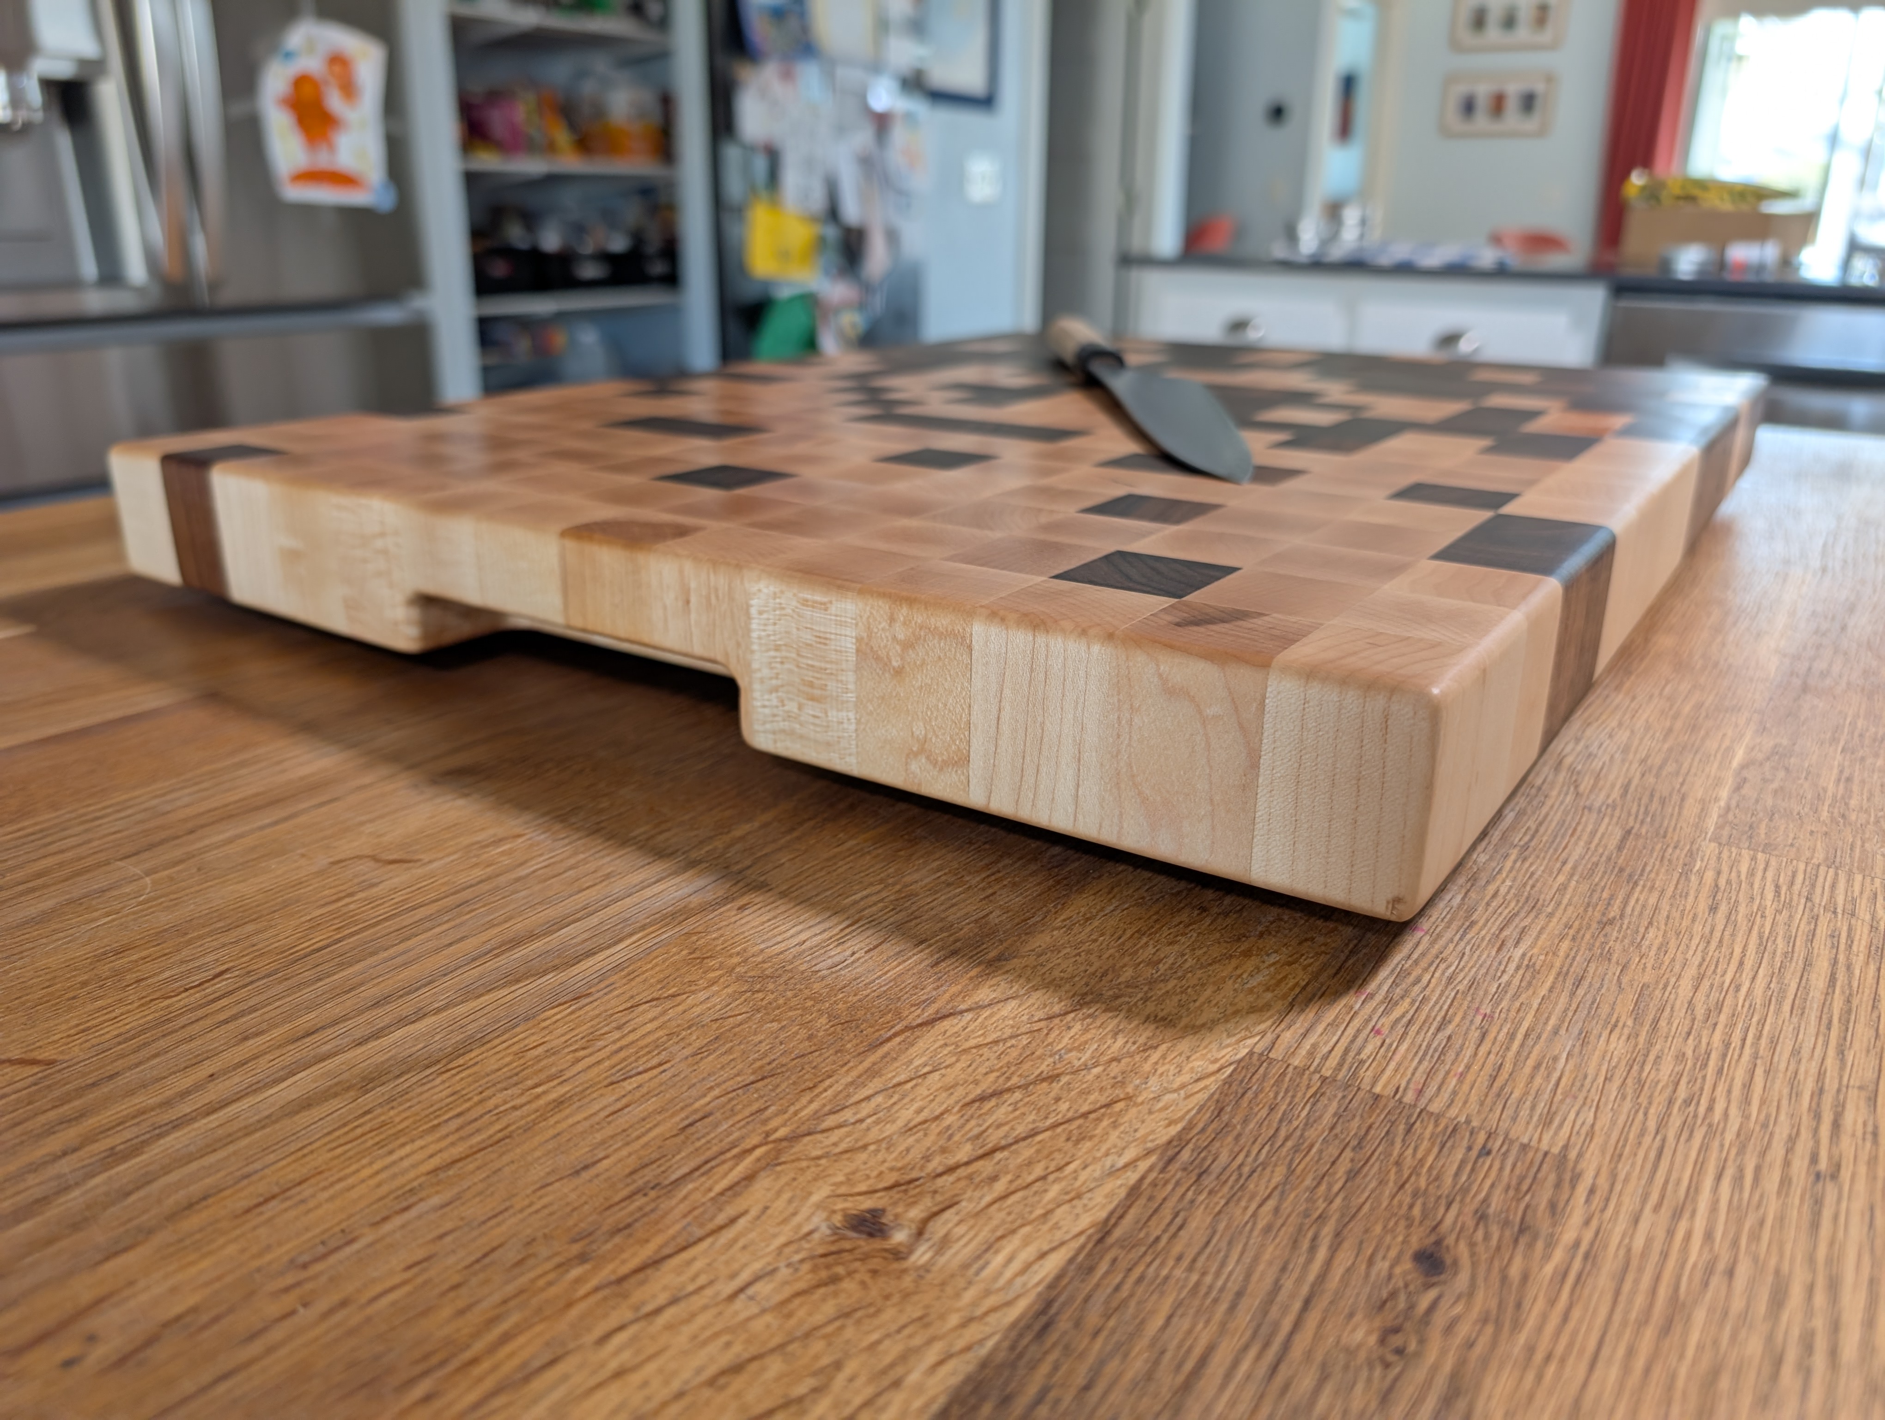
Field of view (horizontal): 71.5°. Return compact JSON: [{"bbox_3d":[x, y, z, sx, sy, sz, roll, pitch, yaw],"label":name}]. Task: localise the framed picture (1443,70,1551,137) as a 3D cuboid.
[{"bbox_3d":[2.309,-2.523,5.450,0.436,0.229,0.025,13,24,33],"label":"framed picture"}]

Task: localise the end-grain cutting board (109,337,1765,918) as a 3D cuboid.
[{"bbox_3d":[0.065,-0.106,0.539,0.422,0.042,0.572,13,24,33],"label":"end-grain cutting board"}]

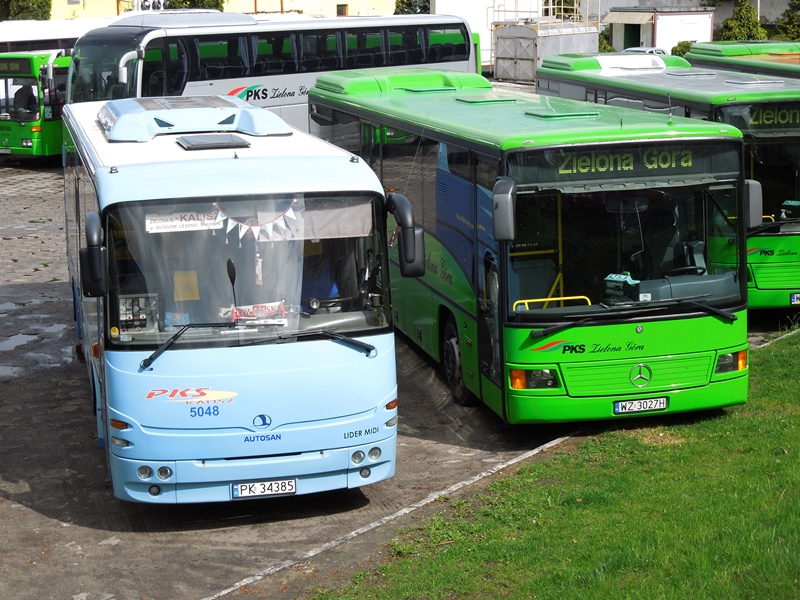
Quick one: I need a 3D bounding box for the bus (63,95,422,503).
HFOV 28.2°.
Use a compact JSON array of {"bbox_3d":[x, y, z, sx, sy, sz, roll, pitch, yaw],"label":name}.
[{"bbox_3d":[-2.331,-0.522,17.893,2.780,3.280,9.700,-4,11,-13],"label":"bus"}]

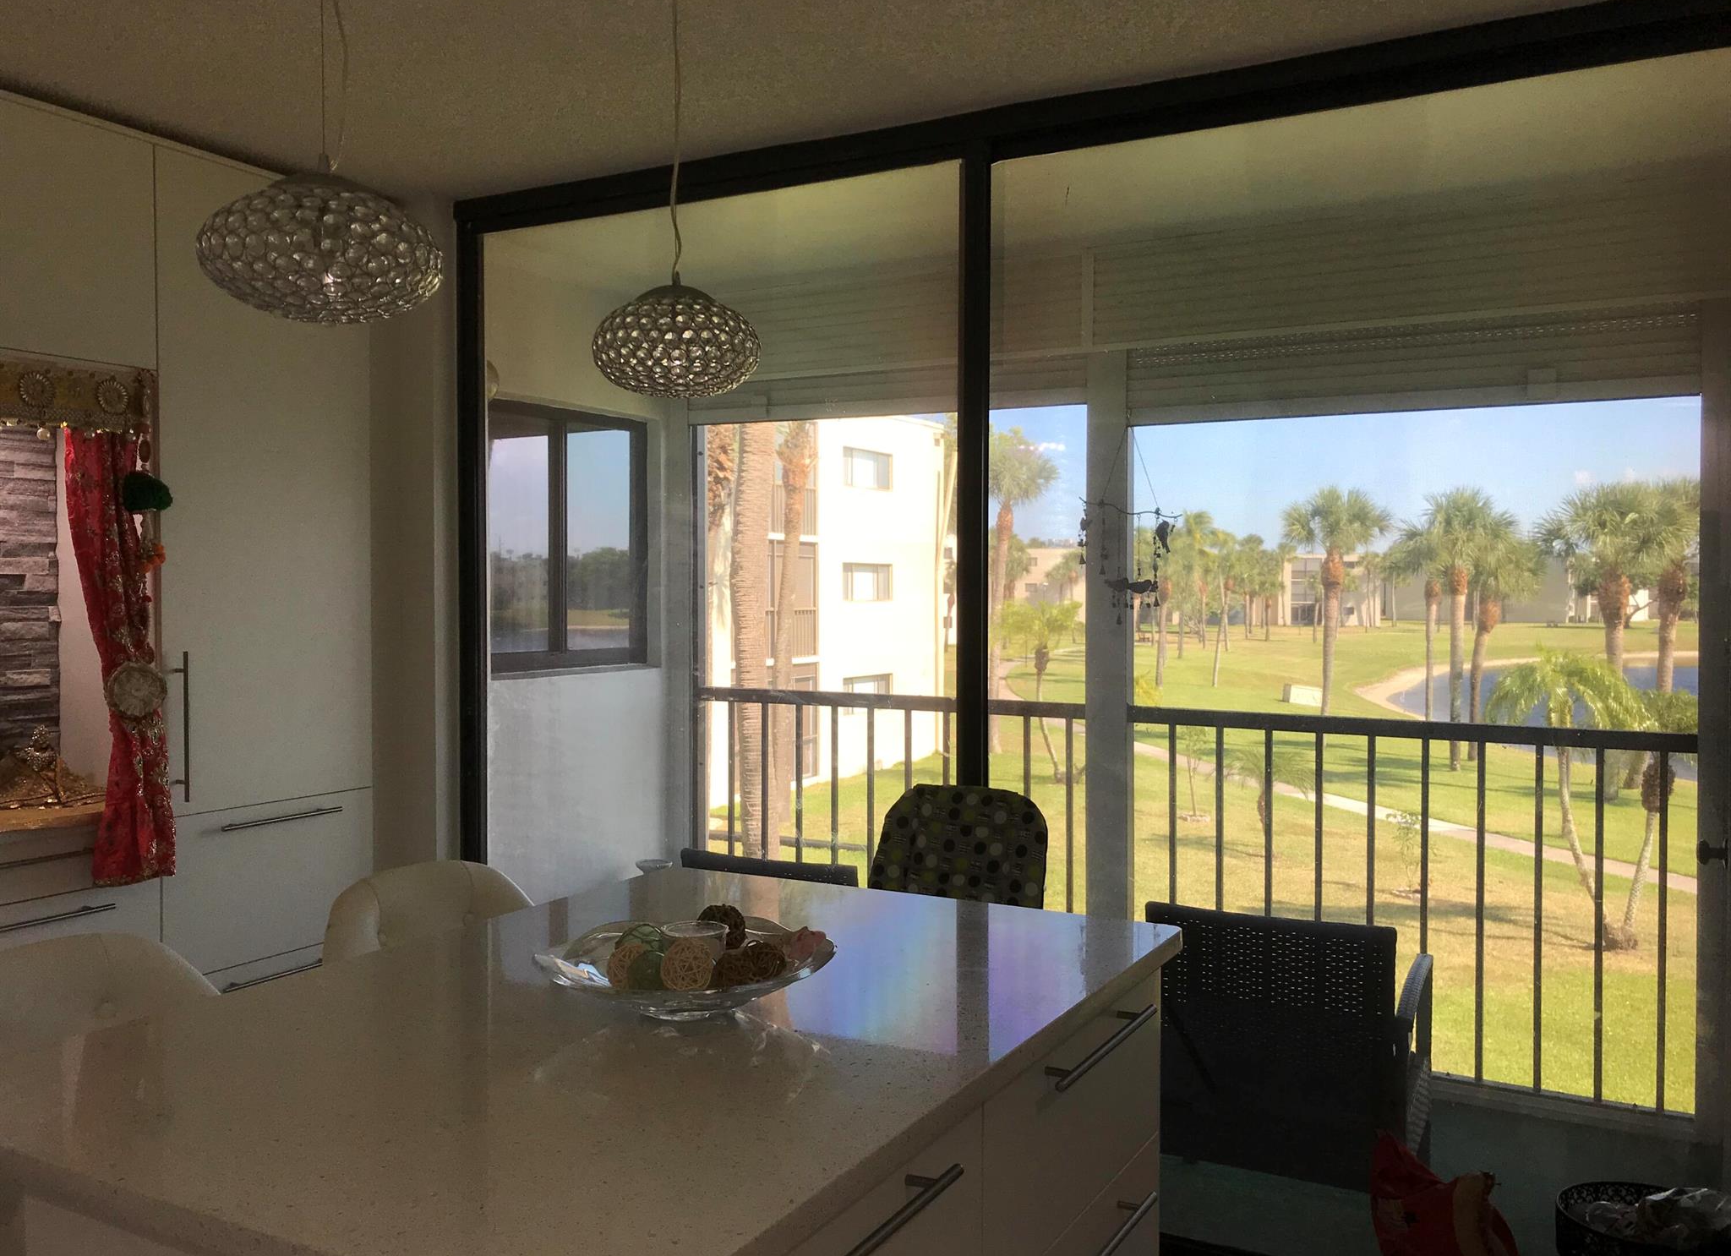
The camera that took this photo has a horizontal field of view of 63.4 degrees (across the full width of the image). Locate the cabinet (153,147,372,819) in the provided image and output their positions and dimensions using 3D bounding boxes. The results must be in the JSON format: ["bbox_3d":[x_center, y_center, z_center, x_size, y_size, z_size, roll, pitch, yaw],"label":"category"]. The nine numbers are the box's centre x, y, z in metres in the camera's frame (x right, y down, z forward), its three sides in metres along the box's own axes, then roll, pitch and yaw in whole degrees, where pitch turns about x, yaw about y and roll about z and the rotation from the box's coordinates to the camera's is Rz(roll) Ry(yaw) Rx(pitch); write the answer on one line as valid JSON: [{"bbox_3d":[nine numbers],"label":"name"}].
[{"bbox_3d":[-1.724,-0.334,3.586,0.600,1.530,0.600,1,2,29],"label":"cabinet"}]

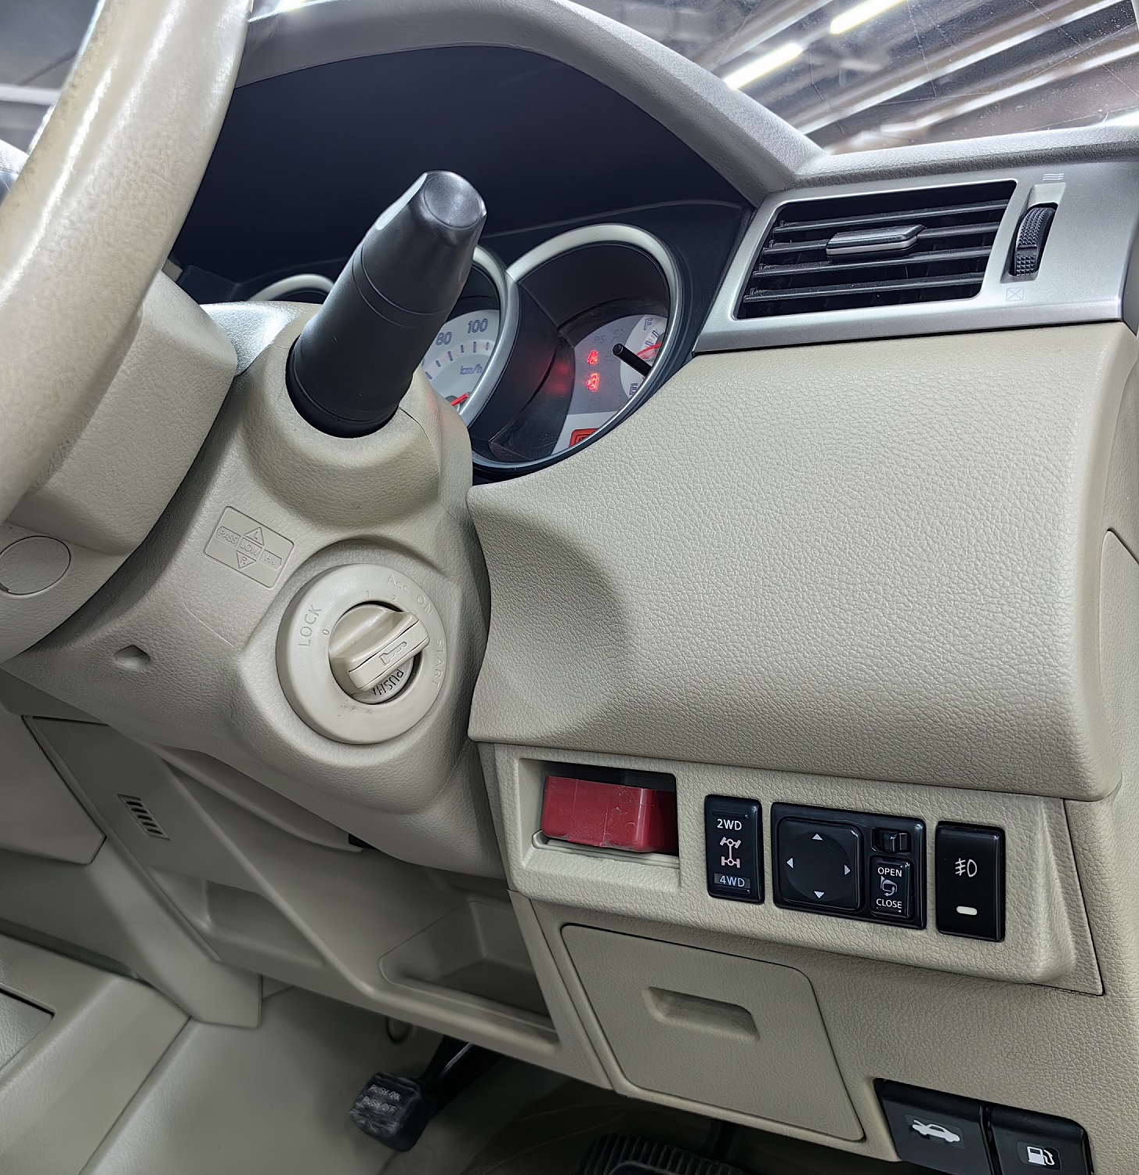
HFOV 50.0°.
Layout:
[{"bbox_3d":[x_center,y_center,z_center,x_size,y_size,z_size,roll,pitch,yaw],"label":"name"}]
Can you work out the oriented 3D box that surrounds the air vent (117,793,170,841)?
[{"bbox_3d":[-0.225,0.121,0.651,0.017,0.033,0.006,1,40,28],"label":"air vent"}]

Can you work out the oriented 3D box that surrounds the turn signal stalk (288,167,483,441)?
[{"bbox_3d":[-0.056,-0.091,0.393,0.038,0.038,0.081,-9,-34,-49],"label":"turn signal stalk"}]

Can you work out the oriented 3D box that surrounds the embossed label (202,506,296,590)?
[{"bbox_3d":[-0.109,-0.013,0.416,0.003,0.019,0.030,15,-13,40],"label":"embossed label"}]

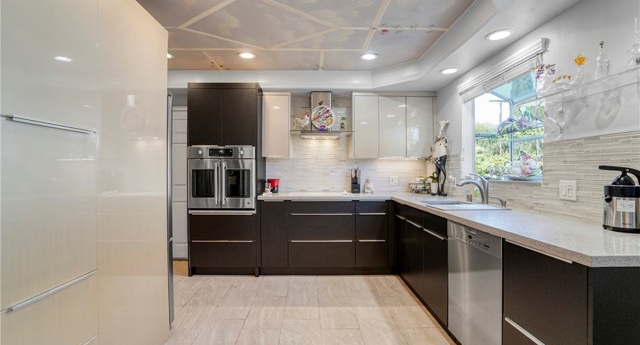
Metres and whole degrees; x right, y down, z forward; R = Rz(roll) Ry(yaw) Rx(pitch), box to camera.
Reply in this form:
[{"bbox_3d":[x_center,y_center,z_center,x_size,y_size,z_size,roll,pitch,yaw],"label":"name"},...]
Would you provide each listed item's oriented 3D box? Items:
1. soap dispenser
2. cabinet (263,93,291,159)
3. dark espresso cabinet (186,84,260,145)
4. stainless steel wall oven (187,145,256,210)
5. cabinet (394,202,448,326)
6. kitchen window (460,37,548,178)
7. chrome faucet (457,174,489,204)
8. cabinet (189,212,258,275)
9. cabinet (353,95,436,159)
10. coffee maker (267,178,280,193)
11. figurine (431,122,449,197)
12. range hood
[{"bbox_3d":[0.663,0.174,3.570,0.112,0.209,0.102,0,0,-1],"label":"soap dispenser"},{"bbox_3d":[-0.547,-0.595,3.534,0.347,0.824,0.357,0,0,-1],"label":"cabinet"},{"bbox_3d":[-1.137,-0.671,3.407,0.812,0.729,0.612,0,0,-1],"label":"dark espresso cabinet"},{"bbox_3d":[-1.142,0.063,3.376,0.780,0.750,0.592,0,0,-1],"label":"stainless steel wall oven"},{"bbox_3d":[1.162,0.734,2.444,0.612,0.862,1.193,0,0,-1],"label":"cabinet"},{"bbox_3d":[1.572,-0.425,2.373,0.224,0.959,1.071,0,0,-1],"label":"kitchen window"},{"bbox_3d":[1.326,0.140,2.331,0.255,0.262,0.082,0,0,-1],"label":"chrome faucet"},{"bbox_3d":[-1.137,0.831,3.407,0.812,0.755,0.612,0,0,-1],"label":"cabinet"},{"bbox_3d":[0.932,-0.589,3.534,1.046,0.826,0.357,0,0,-1],"label":"cabinet"},{"bbox_3d":[-0.618,0.176,3.570,0.178,0.209,0.184,0,0,-1],"label":"coffee maker"},{"bbox_3d":[1.401,-0.170,3.142,0.194,0.887,0.204,0,0,-41],"label":"figurine"},{"bbox_3d":[0.000,-0.750,3.488,0.551,0.602,0.439,0,0,-1],"label":"range hood"}]

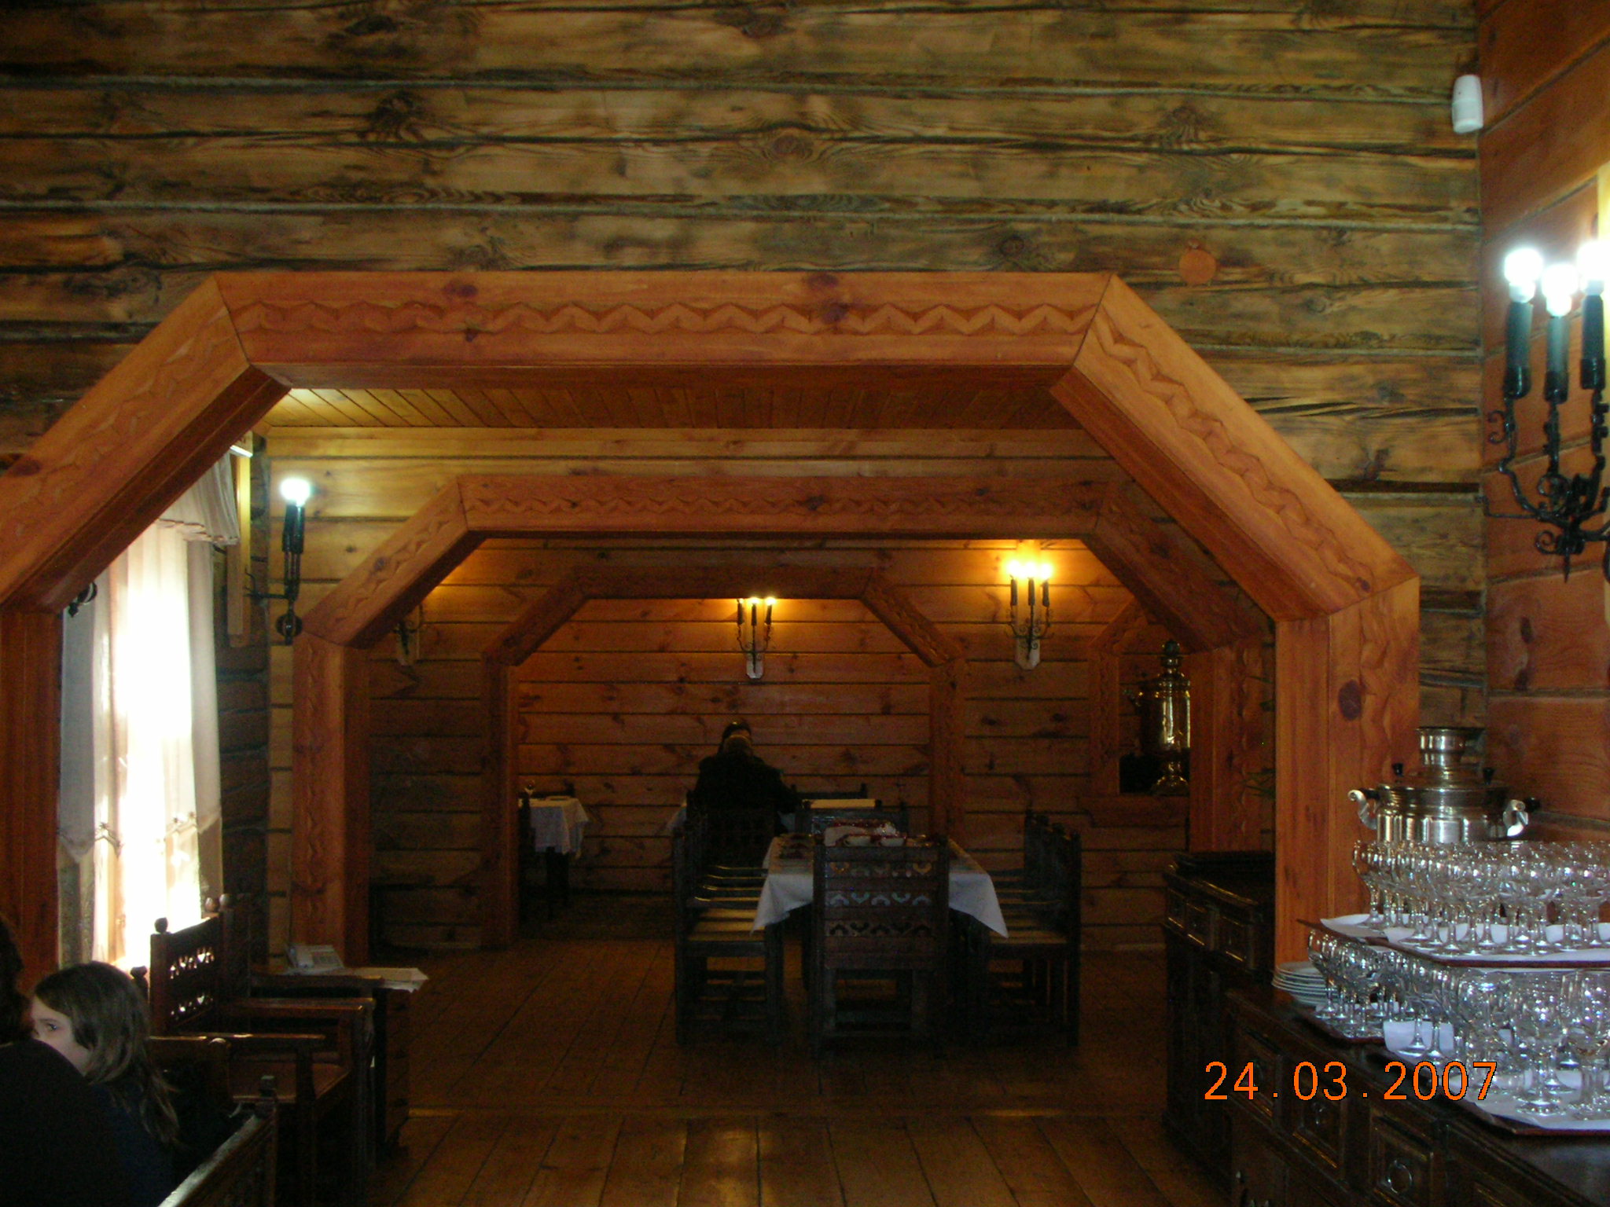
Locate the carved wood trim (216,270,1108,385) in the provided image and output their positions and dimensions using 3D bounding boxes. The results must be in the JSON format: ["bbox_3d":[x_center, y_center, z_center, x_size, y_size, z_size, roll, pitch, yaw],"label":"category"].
[{"bbox_3d":[-0.304,-0.604,4.754,1.910,0.199,0.340,0,-2,-1],"label":"carved wood trim"}]

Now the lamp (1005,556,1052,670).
[{"bbox_3d":[1.372,0.065,13.070,0.260,0.676,0.200,0,-2,-1],"label":"lamp"}]

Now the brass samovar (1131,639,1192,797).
[{"bbox_3d":[2.274,0.708,13.251,0.540,0.973,0.460,0,-2,-1],"label":"brass samovar"}]

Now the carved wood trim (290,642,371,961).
[{"bbox_3d":[-1.773,0.989,7.944,0.186,1.747,0.420,0,-2,-1],"label":"carved wood trim"}]

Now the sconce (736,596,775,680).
[{"bbox_3d":[-0.366,0.238,15.871,0.286,0.653,0.200,0,-2,-1],"label":"sconce"}]

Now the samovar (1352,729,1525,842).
[{"bbox_3d":[1.280,0.501,4.288,0.355,0.510,0.310,-2,-3,40],"label":"samovar"}]

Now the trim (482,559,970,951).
[{"bbox_3d":[-0.496,0.929,13.243,2.945,2.316,0.350,0,-2,-1],"label":"trim"}]

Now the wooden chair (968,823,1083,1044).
[{"bbox_3d":[0.958,1.470,9.578,0.481,0.930,0.568,0,-2,-1],"label":"wooden chair"}]

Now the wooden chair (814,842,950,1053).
[{"bbox_3d":[0.319,1.467,9.348,0.588,0.915,0.500,0,-2,-1],"label":"wooden chair"}]

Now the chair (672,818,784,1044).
[{"bbox_3d":[-0.336,1.461,9.607,0.470,0.948,0.568,0,-2,-1],"label":"chair"}]

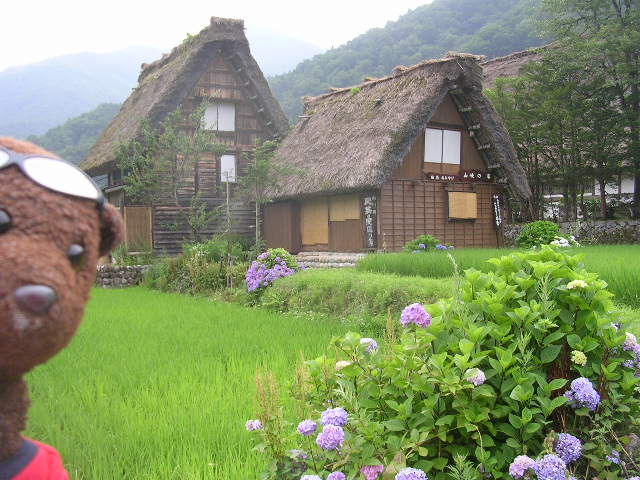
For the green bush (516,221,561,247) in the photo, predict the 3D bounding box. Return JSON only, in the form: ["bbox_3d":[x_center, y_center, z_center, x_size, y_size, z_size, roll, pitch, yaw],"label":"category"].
[{"bbox_3d":[8.708,-0.199,28.000,1.750,1.150,1.500,-2,-1,0],"label":"green bush"}]

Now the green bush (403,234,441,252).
[{"bbox_3d":[3.482,0.154,24.100,1.300,0.680,1.000,-2,-1,0],"label":"green bush"}]

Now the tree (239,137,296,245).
[{"bbox_3d":[-2.117,-1.820,27.800,2.200,4.400,2.000,-2,-1,0],"label":"tree"}]

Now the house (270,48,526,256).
[{"bbox_3d":[2.374,-2.987,28.307,7.650,7.070,9.700,-1,-1,-37],"label":"house"}]

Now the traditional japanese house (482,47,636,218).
[{"bbox_3d":[17.498,-7.241,48.041,13.200,12.500,20.500,-1,1,-33],"label":"traditional japanese house"}]

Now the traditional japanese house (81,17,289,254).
[{"bbox_3d":[-6.855,-4.431,33.588,8.900,10.450,9.700,-1,-1,-37],"label":"traditional japanese house"}]

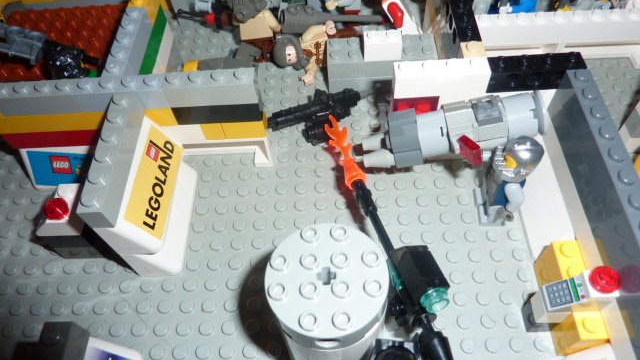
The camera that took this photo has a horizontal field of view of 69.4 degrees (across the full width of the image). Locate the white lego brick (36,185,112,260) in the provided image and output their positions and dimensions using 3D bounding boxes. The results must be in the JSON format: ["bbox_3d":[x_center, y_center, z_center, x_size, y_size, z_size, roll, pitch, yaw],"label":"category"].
[{"bbox_3d":[-0.092,0.015,0.171,0.016,0.030,0.016,-2,56,3],"label":"white lego brick"}]

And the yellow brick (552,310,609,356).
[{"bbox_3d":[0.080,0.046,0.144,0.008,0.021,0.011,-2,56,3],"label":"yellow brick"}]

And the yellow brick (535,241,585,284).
[{"bbox_3d":[0.079,0.031,0.151,0.008,0.020,0.017,-2,56,3],"label":"yellow brick"}]

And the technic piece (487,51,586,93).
[{"bbox_3d":[0.073,-0.037,0.160,0.032,0.011,0.008,-2,56,3],"label":"technic piece"}]

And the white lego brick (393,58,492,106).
[{"bbox_3d":[0.042,-0.036,0.161,0.032,0.011,0.008,-2,56,3],"label":"white lego brick"}]

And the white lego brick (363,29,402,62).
[{"bbox_3d":[0.027,-0.059,0.200,0.016,0.011,0.008,-2,56,3],"label":"white lego brick"}]

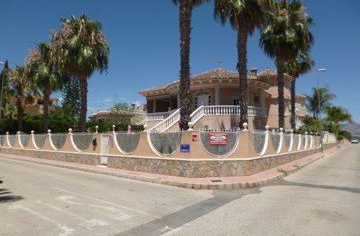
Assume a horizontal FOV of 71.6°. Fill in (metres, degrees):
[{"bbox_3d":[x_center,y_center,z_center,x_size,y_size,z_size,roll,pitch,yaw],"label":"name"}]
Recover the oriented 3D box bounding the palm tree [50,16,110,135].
[{"bbox_3d":[-7.154,-2.323,17.864,3.950,10.580,3.950,0,-5,0],"label":"palm tree"}]

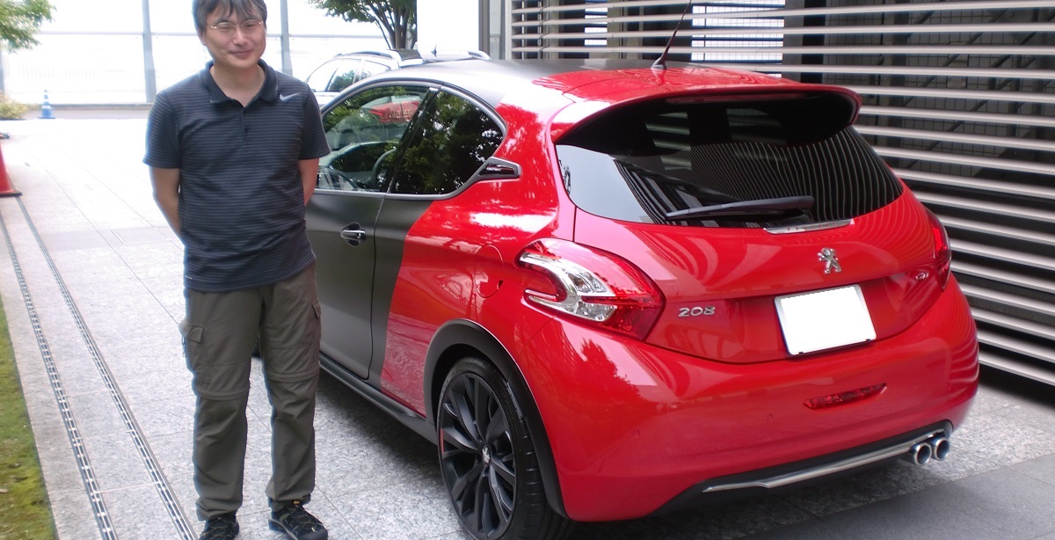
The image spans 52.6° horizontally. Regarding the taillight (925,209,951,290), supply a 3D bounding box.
[{"bbox_3d":[1.331,-0.087,3.508,0.270,0.270,0.350,-7,13,-29],"label":"taillight"}]

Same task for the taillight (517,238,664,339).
[{"bbox_3d":[0.163,0.050,2.845,0.270,0.270,0.350,-7,13,-29],"label":"taillight"}]

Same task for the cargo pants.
[{"bbox_3d":[-0.852,0.346,3.278,0.410,0.870,0.260,-3,12,-16],"label":"cargo pants"}]

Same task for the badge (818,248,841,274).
[{"bbox_3d":[0.849,-0.026,3.000,0.068,0.078,0.015,-7,-20,-29],"label":"badge"}]

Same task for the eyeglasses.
[{"bbox_3d":[-0.833,-0.689,3.020,0.140,0.042,0.135,-10,15,-23],"label":"eyeglasses"}]

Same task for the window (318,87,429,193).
[{"bbox_3d":[-0.719,-0.526,4.259,0.060,0.460,1.200,20,-1,-32],"label":"window"}]

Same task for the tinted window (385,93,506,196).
[{"bbox_3d":[-0.257,-0.398,3.473,0.060,0.410,0.670,20,-1,-32],"label":"tinted window"}]

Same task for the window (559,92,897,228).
[{"bbox_3d":[0.691,-0.280,3.221,1.280,0.450,0.120,-7,-30,-29],"label":"window"}]

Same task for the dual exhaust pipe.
[{"bbox_3d":[1.230,0.549,3.364,0.165,0.077,0.130,-7,13,-29],"label":"dual exhaust pipe"}]

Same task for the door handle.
[{"bbox_3d":[-0.638,-0.125,3.874,0.055,0.075,0.230,-7,13,-29],"label":"door handle"}]

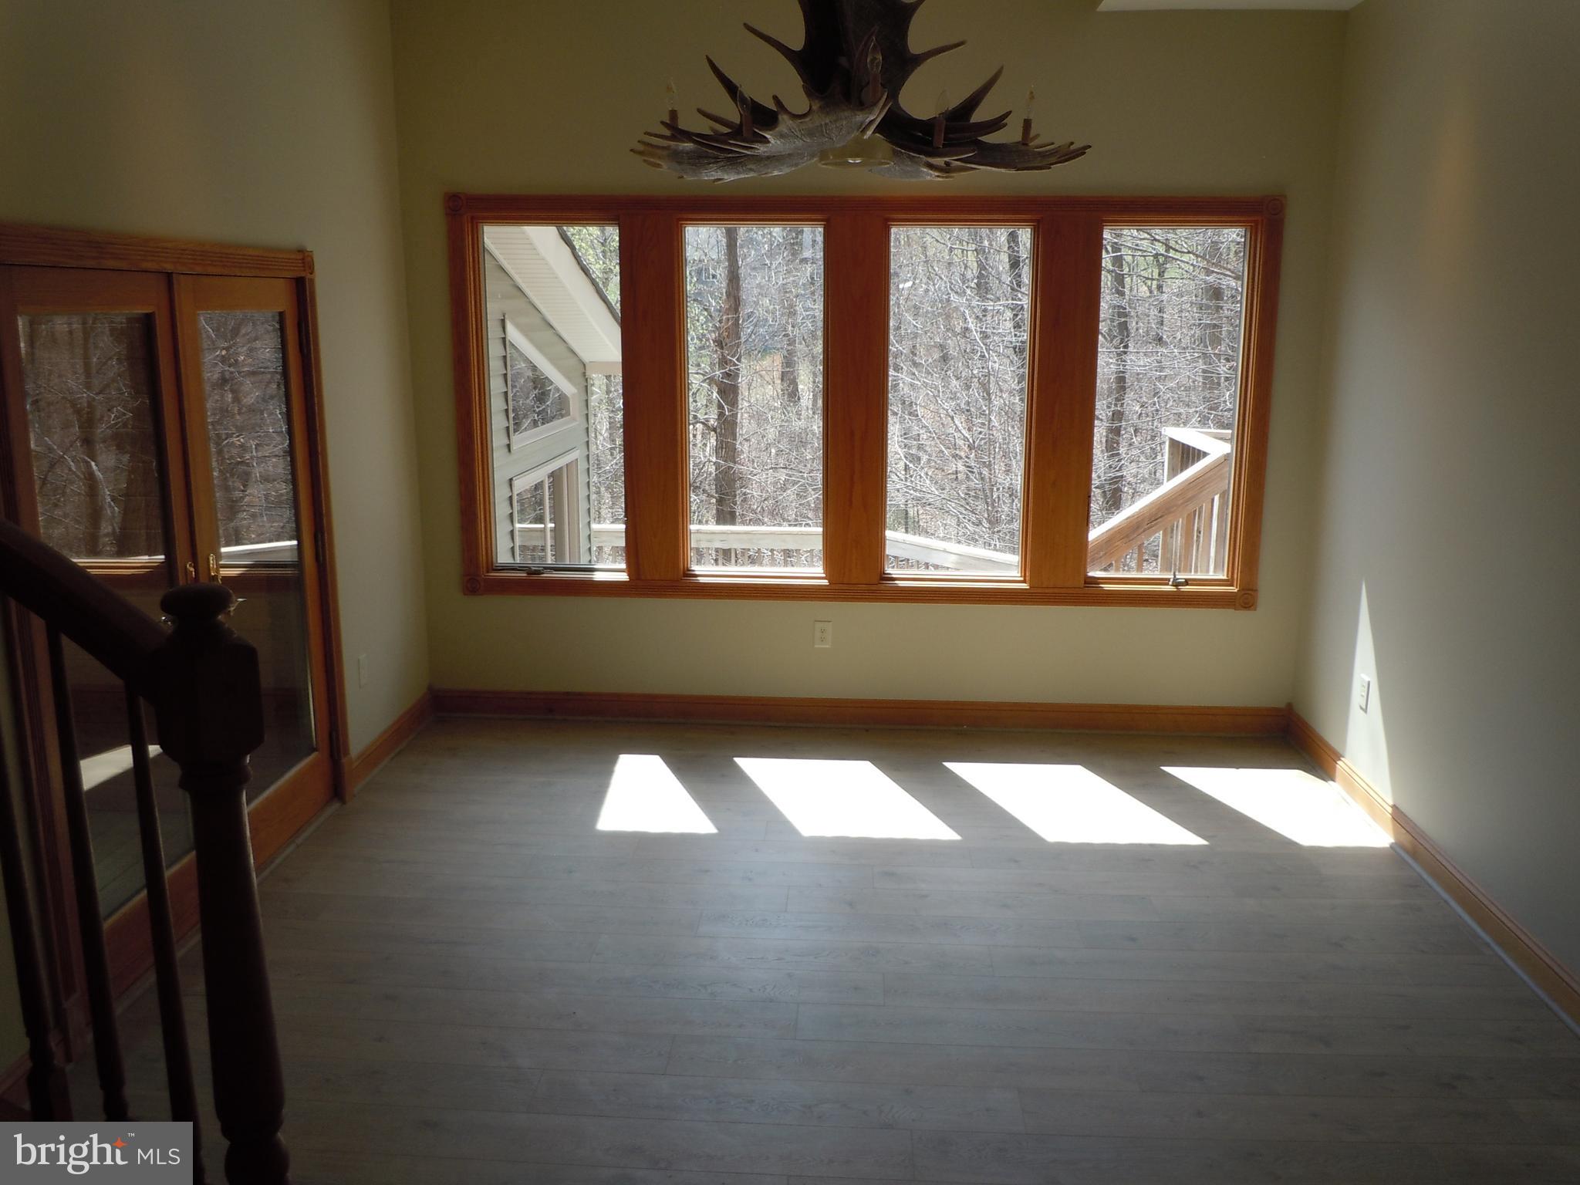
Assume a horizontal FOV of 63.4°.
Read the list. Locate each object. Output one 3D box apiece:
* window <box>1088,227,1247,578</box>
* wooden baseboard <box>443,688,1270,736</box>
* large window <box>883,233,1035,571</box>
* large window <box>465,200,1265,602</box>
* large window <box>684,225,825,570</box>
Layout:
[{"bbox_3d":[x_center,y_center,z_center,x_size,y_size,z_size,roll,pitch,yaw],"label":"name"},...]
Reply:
[{"bbox_3d":[1.674,-0.823,5.683,0.627,1.533,0.060,1,12,3],"label":"window"},{"bbox_3d":[0.291,0.567,5.992,4.010,0.136,0.022,1,12,3],"label":"wooden baseboard"},{"bbox_3d":[0.750,-0.840,5.731,0.636,1.544,0.060,1,12,3],"label":"large window"},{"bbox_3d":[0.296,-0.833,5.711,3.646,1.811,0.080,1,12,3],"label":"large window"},{"bbox_3d":[-0.160,-0.861,5.777,0.629,1.539,0.060,1,12,3],"label":"large window"}]

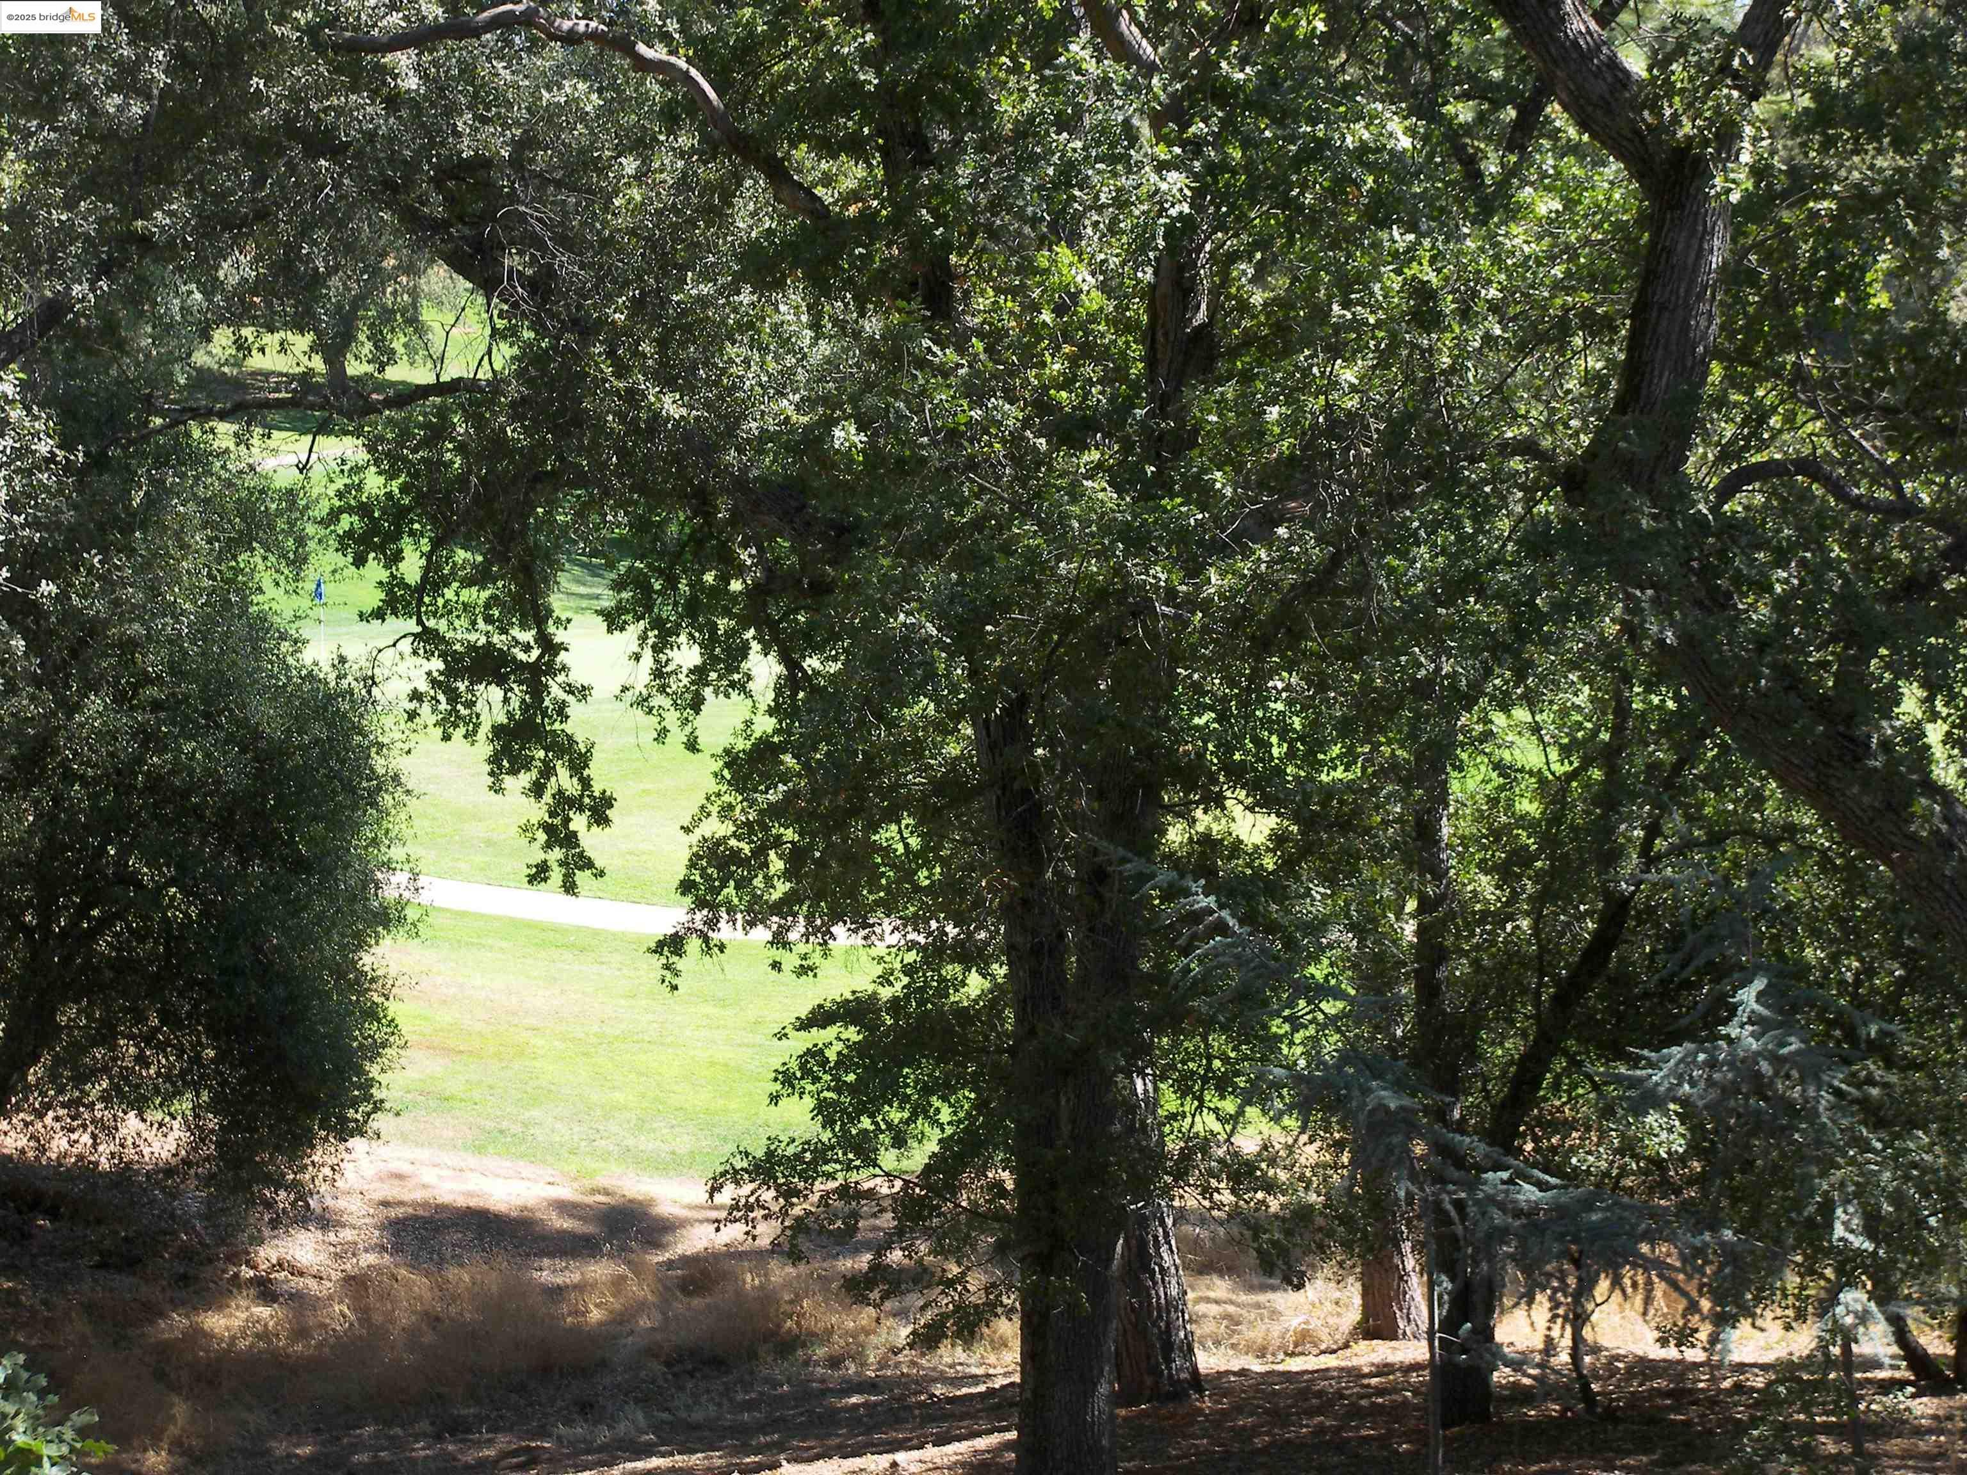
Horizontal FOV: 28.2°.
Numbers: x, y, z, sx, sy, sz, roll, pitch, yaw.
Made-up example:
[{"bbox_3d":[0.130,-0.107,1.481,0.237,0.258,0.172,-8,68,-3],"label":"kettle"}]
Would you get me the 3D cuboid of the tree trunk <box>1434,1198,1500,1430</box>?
[{"bbox_3d":[3.106,3.709,25.200,0.410,1.460,0.410,0,6,0],"label":"tree trunk"}]

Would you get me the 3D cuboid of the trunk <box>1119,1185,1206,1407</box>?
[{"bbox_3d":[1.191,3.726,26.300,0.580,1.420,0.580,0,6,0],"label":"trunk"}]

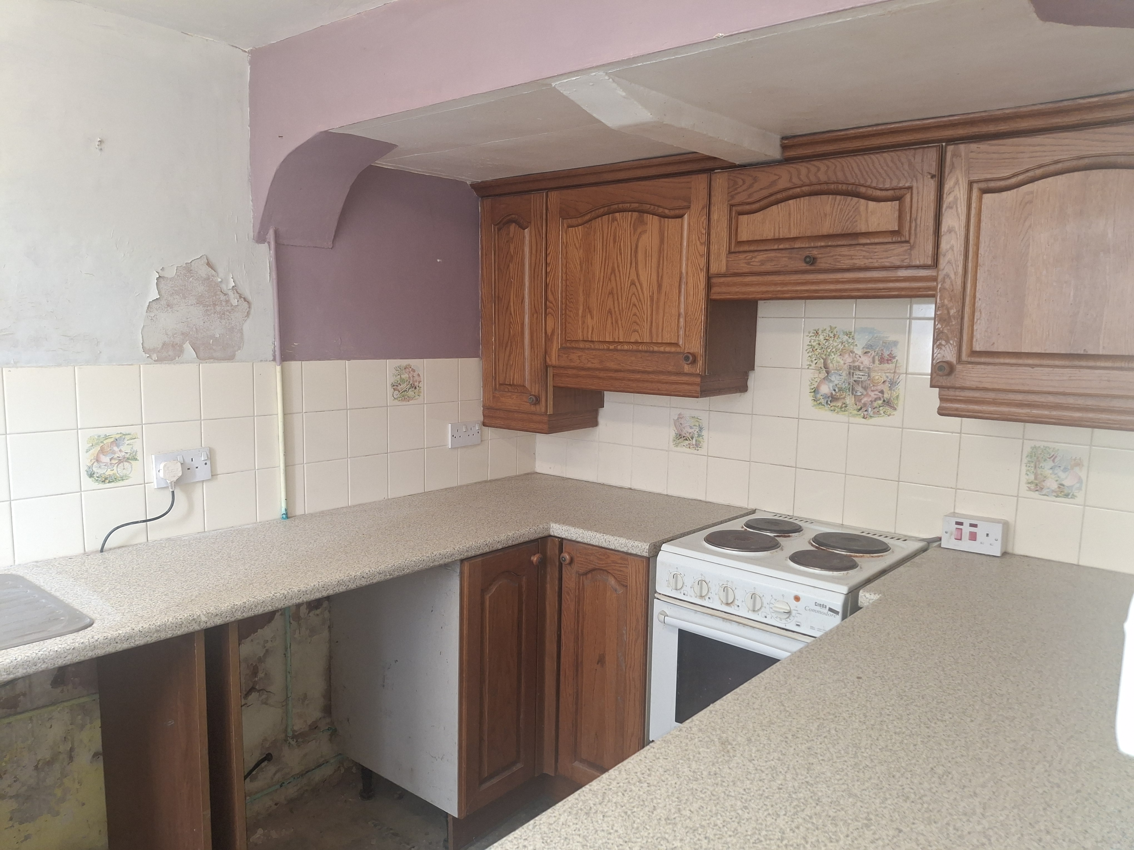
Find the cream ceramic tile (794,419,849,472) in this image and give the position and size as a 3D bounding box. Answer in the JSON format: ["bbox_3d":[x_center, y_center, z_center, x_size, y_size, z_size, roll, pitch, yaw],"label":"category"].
[{"bbox_3d":[0.756,0.063,2.424,0.149,0.149,0.009,7,9,39],"label":"cream ceramic tile"}]

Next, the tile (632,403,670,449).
[{"bbox_3d":[0.298,0.008,2.845,0.150,0.150,0.007,7,9,39],"label":"tile"}]

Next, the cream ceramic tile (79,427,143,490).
[{"bbox_3d":[-1.134,0.080,2.038,0.010,0.151,0.151,7,9,40],"label":"cream ceramic tile"}]

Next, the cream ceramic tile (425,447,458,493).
[{"bbox_3d":[-0.434,0.151,2.817,0.008,0.150,0.150,7,9,40],"label":"cream ceramic tile"}]

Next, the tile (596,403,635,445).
[{"bbox_3d":[0.178,-0.006,2.915,0.150,0.150,0.010,7,9,39],"label":"tile"}]

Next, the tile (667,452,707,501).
[{"bbox_3d":[0.409,0.173,2.739,0.150,0.150,0.010,7,9,39],"label":"tile"}]

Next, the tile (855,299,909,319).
[{"bbox_3d":[0.878,-0.371,2.272,0.149,0.149,0.009,7,9,39],"label":"tile"}]

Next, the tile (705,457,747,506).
[{"bbox_3d":[0.529,0.187,2.669,0.150,0.150,0.007,7,9,39],"label":"tile"}]

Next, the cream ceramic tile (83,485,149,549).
[{"bbox_3d":[-1.137,0.231,2.057,0.010,0.151,0.151,7,9,40],"label":"cream ceramic tile"}]

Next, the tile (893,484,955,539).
[{"bbox_3d":[0.987,0.241,2.257,0.150,0.150,0.010,7,9,39],"label":"tile"}]

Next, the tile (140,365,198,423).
[{"bbox_3d":[-1.014,-0.081,2.095,0.008,0.150,0.150,7,9,40],"label":"tile"}]

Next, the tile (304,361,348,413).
[{"bbox_3d":[-0.735,-0.117,2.479,0.010,0.151,0.151,7,9,40],"label":"tile"}]

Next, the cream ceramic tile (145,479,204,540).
[{"bbox_3d":[-1.024,0.217,2.148,0.009,0.148,0.149,7,9,41],"label":"cream ceramic tile"}]

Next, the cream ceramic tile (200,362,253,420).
[{"bbox_3d":[-0.922,-0.094,2.235,0.007,0.150,0.150,7,9,39],"label":"cream ceramic tile"}]

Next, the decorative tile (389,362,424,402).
[{"bbox_3d":[-0.526,-0.141,2.674,0.010,0.150,0.150,7,9,40],"label":"decorative tile"}]

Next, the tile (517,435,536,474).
[{"bbox_3d":[-0.160,0.118,3.182,0.010,0.151,0.105,7,9,40],"label":"tile"}]

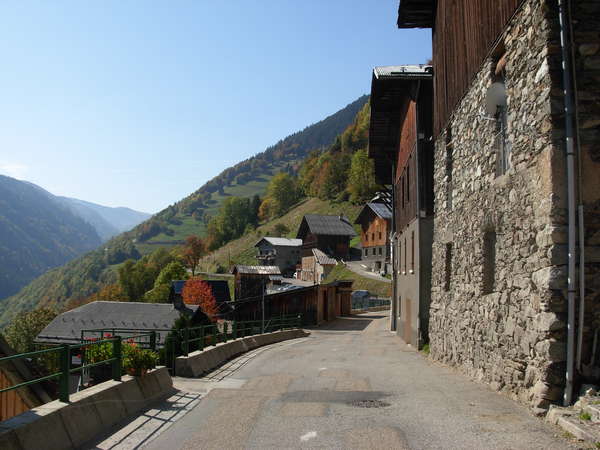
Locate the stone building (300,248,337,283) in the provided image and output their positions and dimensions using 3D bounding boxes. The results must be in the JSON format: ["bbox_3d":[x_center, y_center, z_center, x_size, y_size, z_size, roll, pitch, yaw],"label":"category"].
[{"bbox_3d":[3.755,8.098,129.666,4.600,6.570,6.300,4,-6,-40],"label":"stone building"}]

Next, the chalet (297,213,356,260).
[{"bbox_3d":[5.564,2.937,140.448,9.900,9.820,9.500,2,-5,-21],"label":"chalet"}]

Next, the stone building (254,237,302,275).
[{"bbox_3d":[-3.277,7.525,154.374,11.000,9.120,8.800,3,-5,-28],"label":"stone building"}]

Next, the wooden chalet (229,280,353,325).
[{"bbox_3d":[-0.313,6.110,53.608,6.700,3.250,14.800,-1,-5,12],"label":"wooden chalet"}]

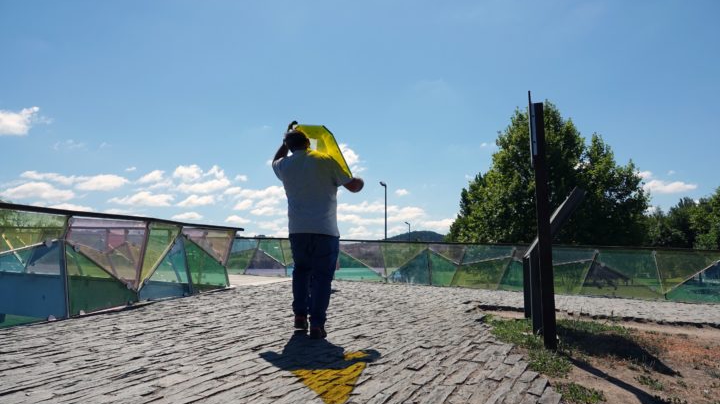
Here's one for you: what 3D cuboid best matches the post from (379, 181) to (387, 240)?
[{"bbox_3d":[1.463,1.706,29.876,0.450,5.917,0.160,0,-7,0],"label":"post"}]

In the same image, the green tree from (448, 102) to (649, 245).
[{"bbox_3d":[12.866,-0.787,32.762,12.500,12.004,10.500,-3,-8,22],"label":"green tree"}]

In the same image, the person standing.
[{"bbox_3d":[-0.353,0.208,4.115,0.760,1.815,0.620,0,-7,2],"label":"person standing"}]

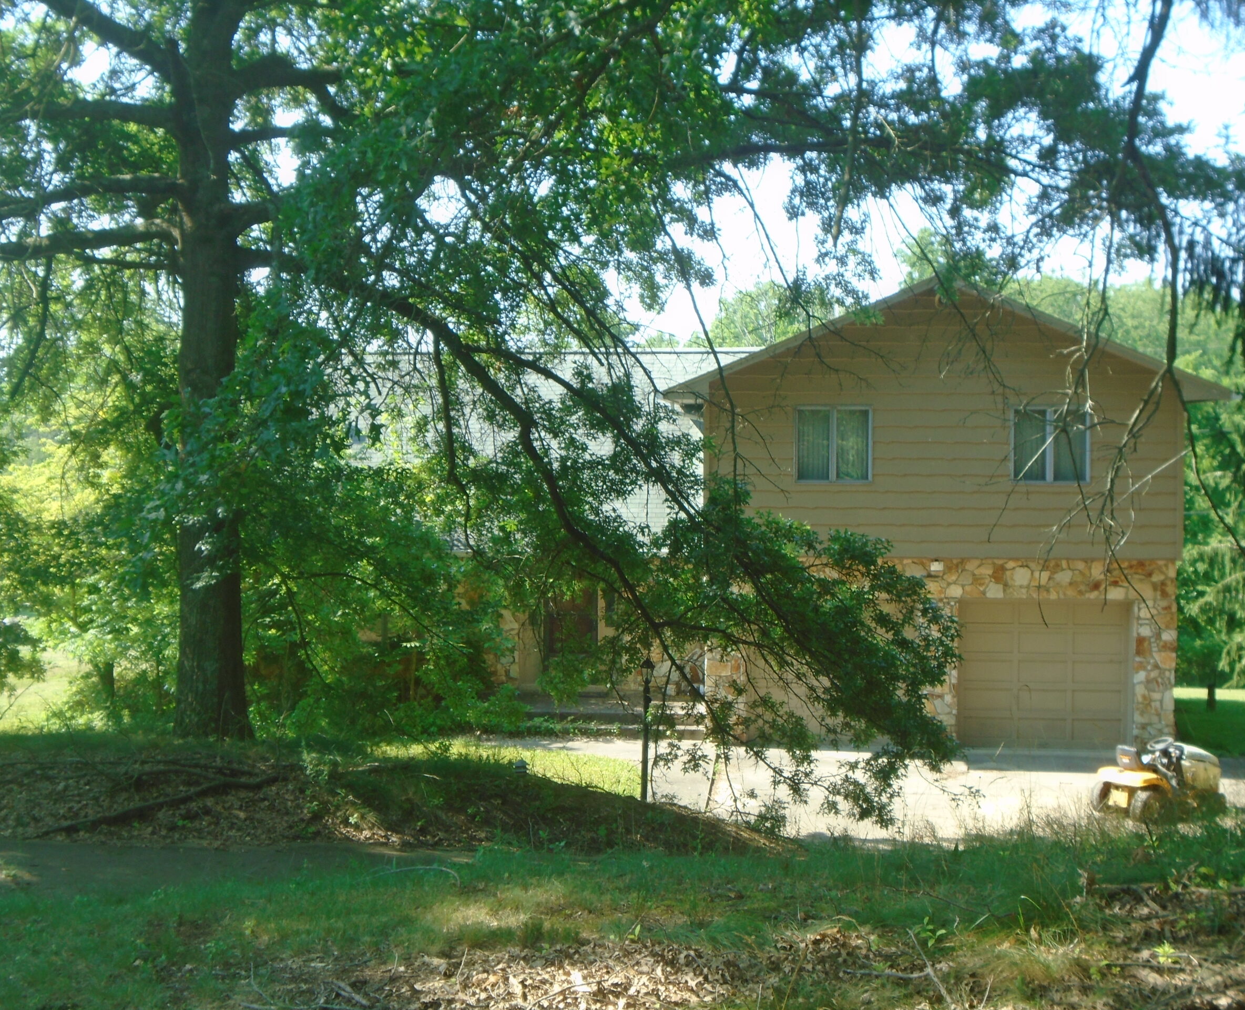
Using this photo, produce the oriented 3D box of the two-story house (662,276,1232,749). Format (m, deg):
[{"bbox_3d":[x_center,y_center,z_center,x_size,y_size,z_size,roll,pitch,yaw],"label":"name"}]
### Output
[{"bbox_3d":[5.030,0.030,33.500,8.600,7.200,9.400,0,1,2],"label":"two-story house"}]

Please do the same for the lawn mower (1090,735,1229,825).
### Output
[{"bbox_3d":[6.380,3.250,22.600,1.720,1.060,1.100,-1,1,-33],"label":"lawn mower"}]

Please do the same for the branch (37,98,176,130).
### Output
[{"bbox_3d":[-4.742,-3.593,17.500,1.300,0.290,0.300,0,1,0],"label":"branch"}]

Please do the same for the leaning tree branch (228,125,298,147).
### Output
[{"bbox_3d":[-3.289,-3.390,17.500,0.650,0.200,0.200,0,1,0],"label":"leaning tree branch"}]

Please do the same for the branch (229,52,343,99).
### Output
[{"bbox_3d":[-3.086,-3.945,17.500,1.000,0.410,0.400,0,1,0],"label":"branch"}]

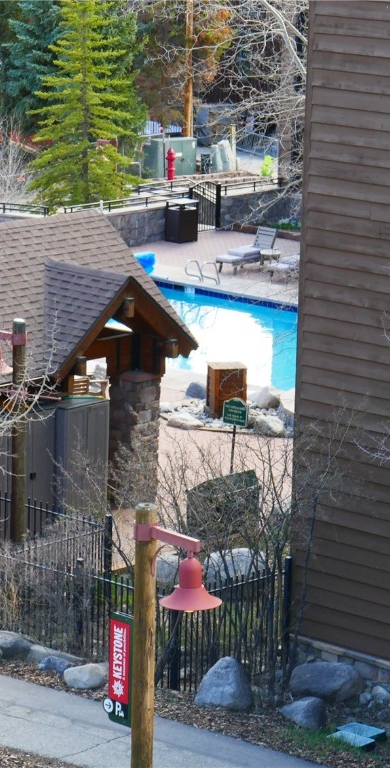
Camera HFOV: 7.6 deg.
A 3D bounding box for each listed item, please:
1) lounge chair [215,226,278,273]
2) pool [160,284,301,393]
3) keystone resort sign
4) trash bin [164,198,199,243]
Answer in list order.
[{"bbox_3d":[1.267,-3.160,70.098,0.620,0.920,1.650,12,16,42],"label":"lounge chair"},{"bbox_3d":[0.257,-0.597,62.495,10.997,1.200,7.113,12,16,42],"label":"pool"},{"bbox_3d":[-0.616,2.328,24.000,0.320,0.900,0.060,12,16,42],"label":"keystone resort sign"},{"bbox_3d":[-0.385,-4.122,74.238,0.620,1.060,0.620,12,16,42],"label":"trash bin"}]

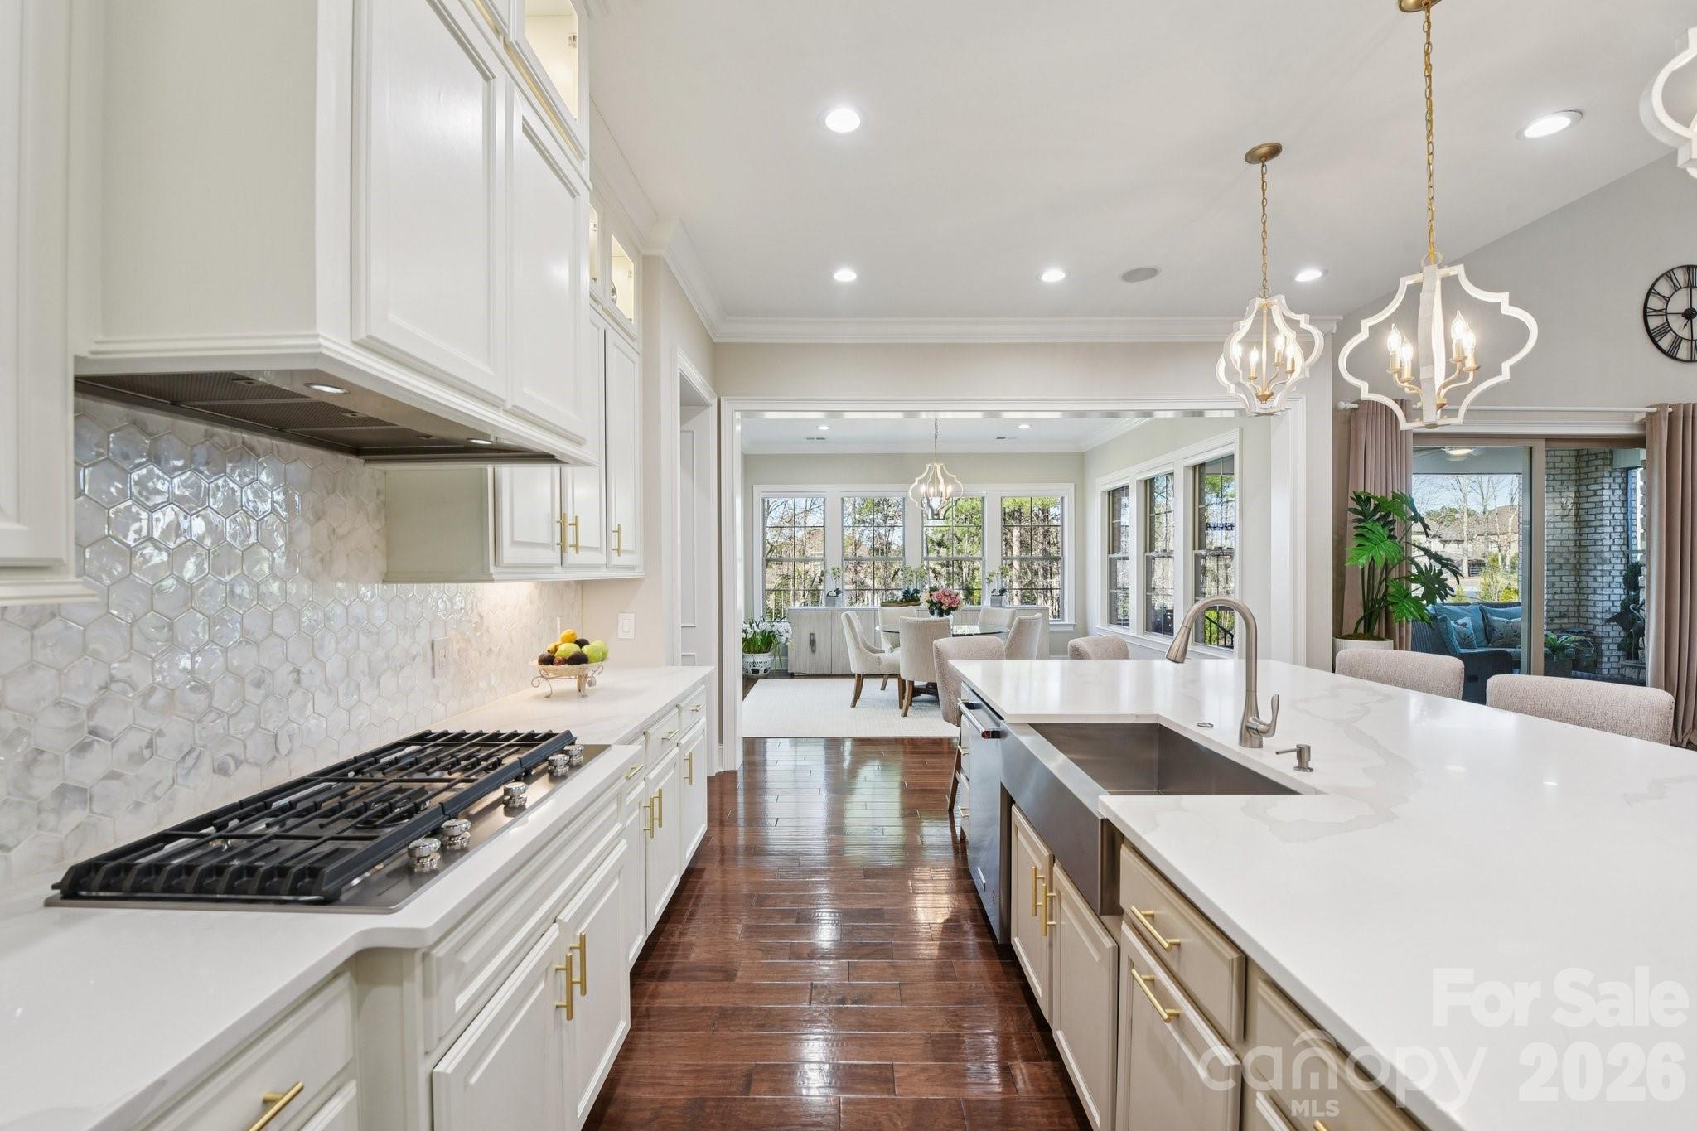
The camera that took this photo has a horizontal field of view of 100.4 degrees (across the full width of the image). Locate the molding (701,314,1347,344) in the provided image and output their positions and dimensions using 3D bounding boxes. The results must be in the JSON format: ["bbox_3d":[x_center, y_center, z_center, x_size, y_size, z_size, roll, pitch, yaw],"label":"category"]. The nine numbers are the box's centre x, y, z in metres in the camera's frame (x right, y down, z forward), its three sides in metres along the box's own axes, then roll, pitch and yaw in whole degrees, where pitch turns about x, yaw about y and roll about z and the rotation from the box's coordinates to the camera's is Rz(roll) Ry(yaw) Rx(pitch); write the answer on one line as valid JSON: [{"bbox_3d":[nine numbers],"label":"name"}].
[{"bbox_3d":[1.175,-1.580,4.730,4.170,0.150,0.120,0,0,0],"label":"molding"}]

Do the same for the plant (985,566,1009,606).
[{"bbox_3d":[1.930,0.275,9.140,0.310,0.510,0.240,0,0,0],"label":"plant"}]

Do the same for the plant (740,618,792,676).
[{"bbox_3d":[-1.030,1.010,8.850,0.630,0.770,0.580,0,0,0],"label":"plant"}]

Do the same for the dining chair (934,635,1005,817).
[{"bbox_3d":[0.720,0.900,3.880,0.470,0.980,0.600,0,0,0],"label":"dining chair"}]

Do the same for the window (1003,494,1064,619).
[{"bbox_3d":[2.480,-0.115,9.500,0.860,1.670,0.100,0,0,0],"label":"window"}]

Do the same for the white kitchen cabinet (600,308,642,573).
[{"bbox_3d":[-1.115,-0.480,3.030,0.320,1.000,0.510,0,0,0],"label":"white kitchen cabinet"}]

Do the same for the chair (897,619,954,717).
[{"bbox_3d":[0.770,0.925,6.750,0.500,0.920,0.620,0,0,15],"label":"chair"}]

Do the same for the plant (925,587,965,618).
[{"bbox_3d":[1.010,0.405,7.370,0.390,0.370,0.380,0,0,0],"label":"plant"}]

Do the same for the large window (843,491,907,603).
[{"bbox_3d":[0.337,-0.100,9.450,0.850,1.650,0.120,0,0,0],"label":"large window"}]

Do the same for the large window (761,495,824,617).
[{"bbox_3d":[-0.745,-0.100,9.450,0.840,1.650,0.120,0,0,0],"label":"large window"}]

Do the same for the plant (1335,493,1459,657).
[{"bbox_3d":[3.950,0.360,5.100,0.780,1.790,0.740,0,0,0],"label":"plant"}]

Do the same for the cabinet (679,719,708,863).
[{"bbox_3d":[-0.975,0.990,3.170,0.600,0.570,0.520,0,0,0],"label":"cabinet"}]

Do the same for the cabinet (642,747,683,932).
[{"bbox_3d":[-0.975,0.990,2.640,0.600,0.570,0.490,0,0,0],"label":"cabinet"}]

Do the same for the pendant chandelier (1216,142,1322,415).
[{"bbox_3d":[1.670,-1.130,2.845,0.440,1.050,0.440,0,0,-32],"label":"pendant chandelier"}]

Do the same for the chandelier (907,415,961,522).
[{"bbox_3d":[0.885,-1.050,7.170,0.560,1.190,0.560,0,0,0],"label":"chandelier"}]

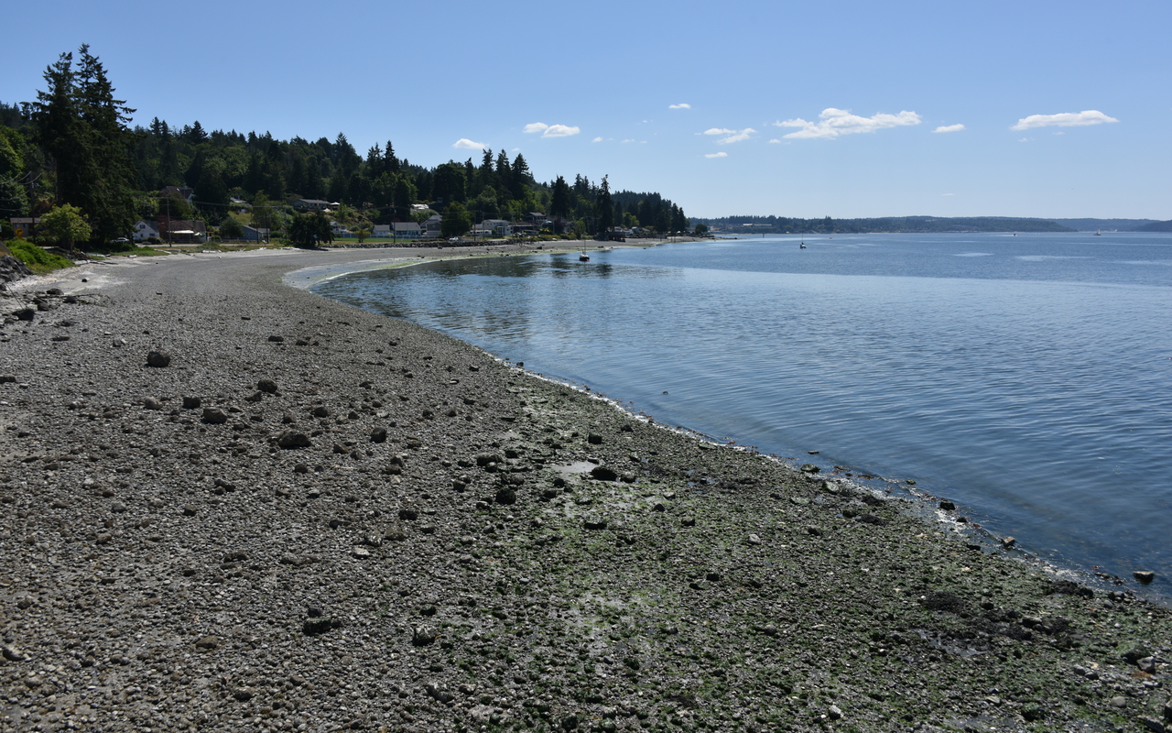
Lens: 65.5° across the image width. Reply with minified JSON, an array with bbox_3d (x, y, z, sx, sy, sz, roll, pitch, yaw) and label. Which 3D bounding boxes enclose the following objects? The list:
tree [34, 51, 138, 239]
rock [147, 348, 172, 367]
[{"bbox_3d":[-86.981,-37.613,158.186,15.800,34.100,15.000,-5,10,-28],"label":"tree"},{"bbox_3d":[-16.288,-0.302,34.755,0.860,0.600,0.720,-4,9,-24],"label":"rock"}]

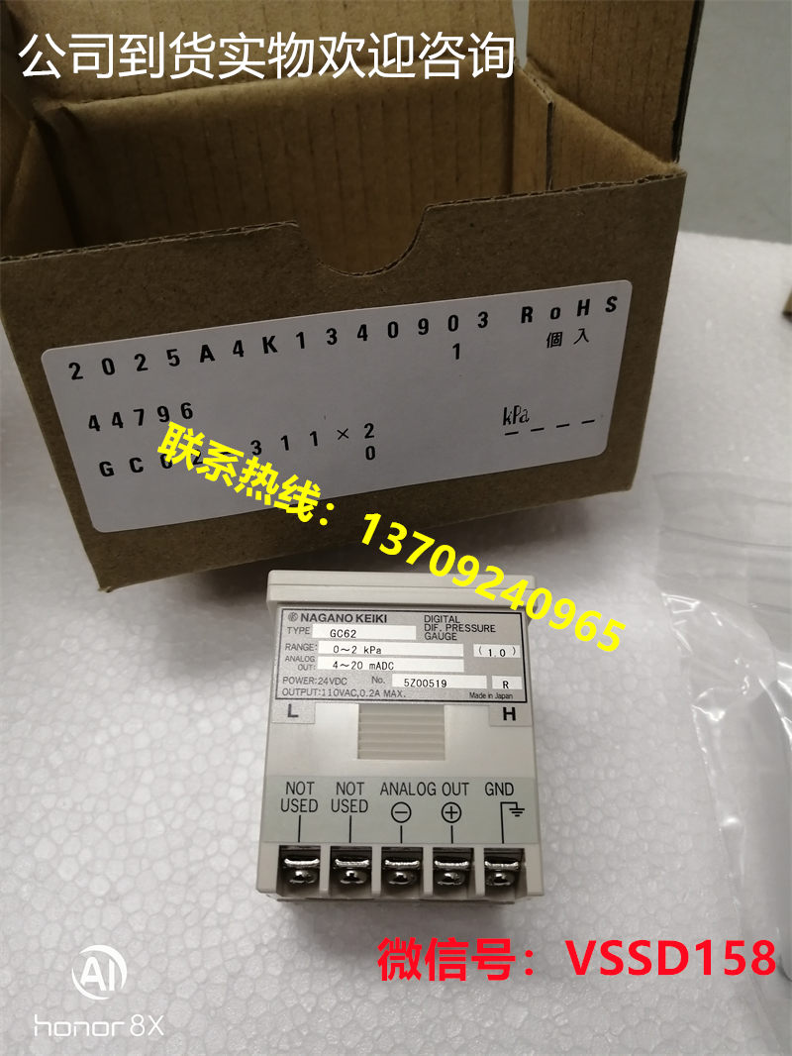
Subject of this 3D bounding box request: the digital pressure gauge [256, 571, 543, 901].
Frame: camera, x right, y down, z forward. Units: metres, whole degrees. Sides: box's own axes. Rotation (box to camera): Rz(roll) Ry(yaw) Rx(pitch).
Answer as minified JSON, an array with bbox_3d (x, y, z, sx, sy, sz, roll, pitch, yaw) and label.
[{"bbox_3d":[0.001,0.054,0.203,0.061,0.061,0.070,1,67,0],"label":"digital pressure gauge"}]

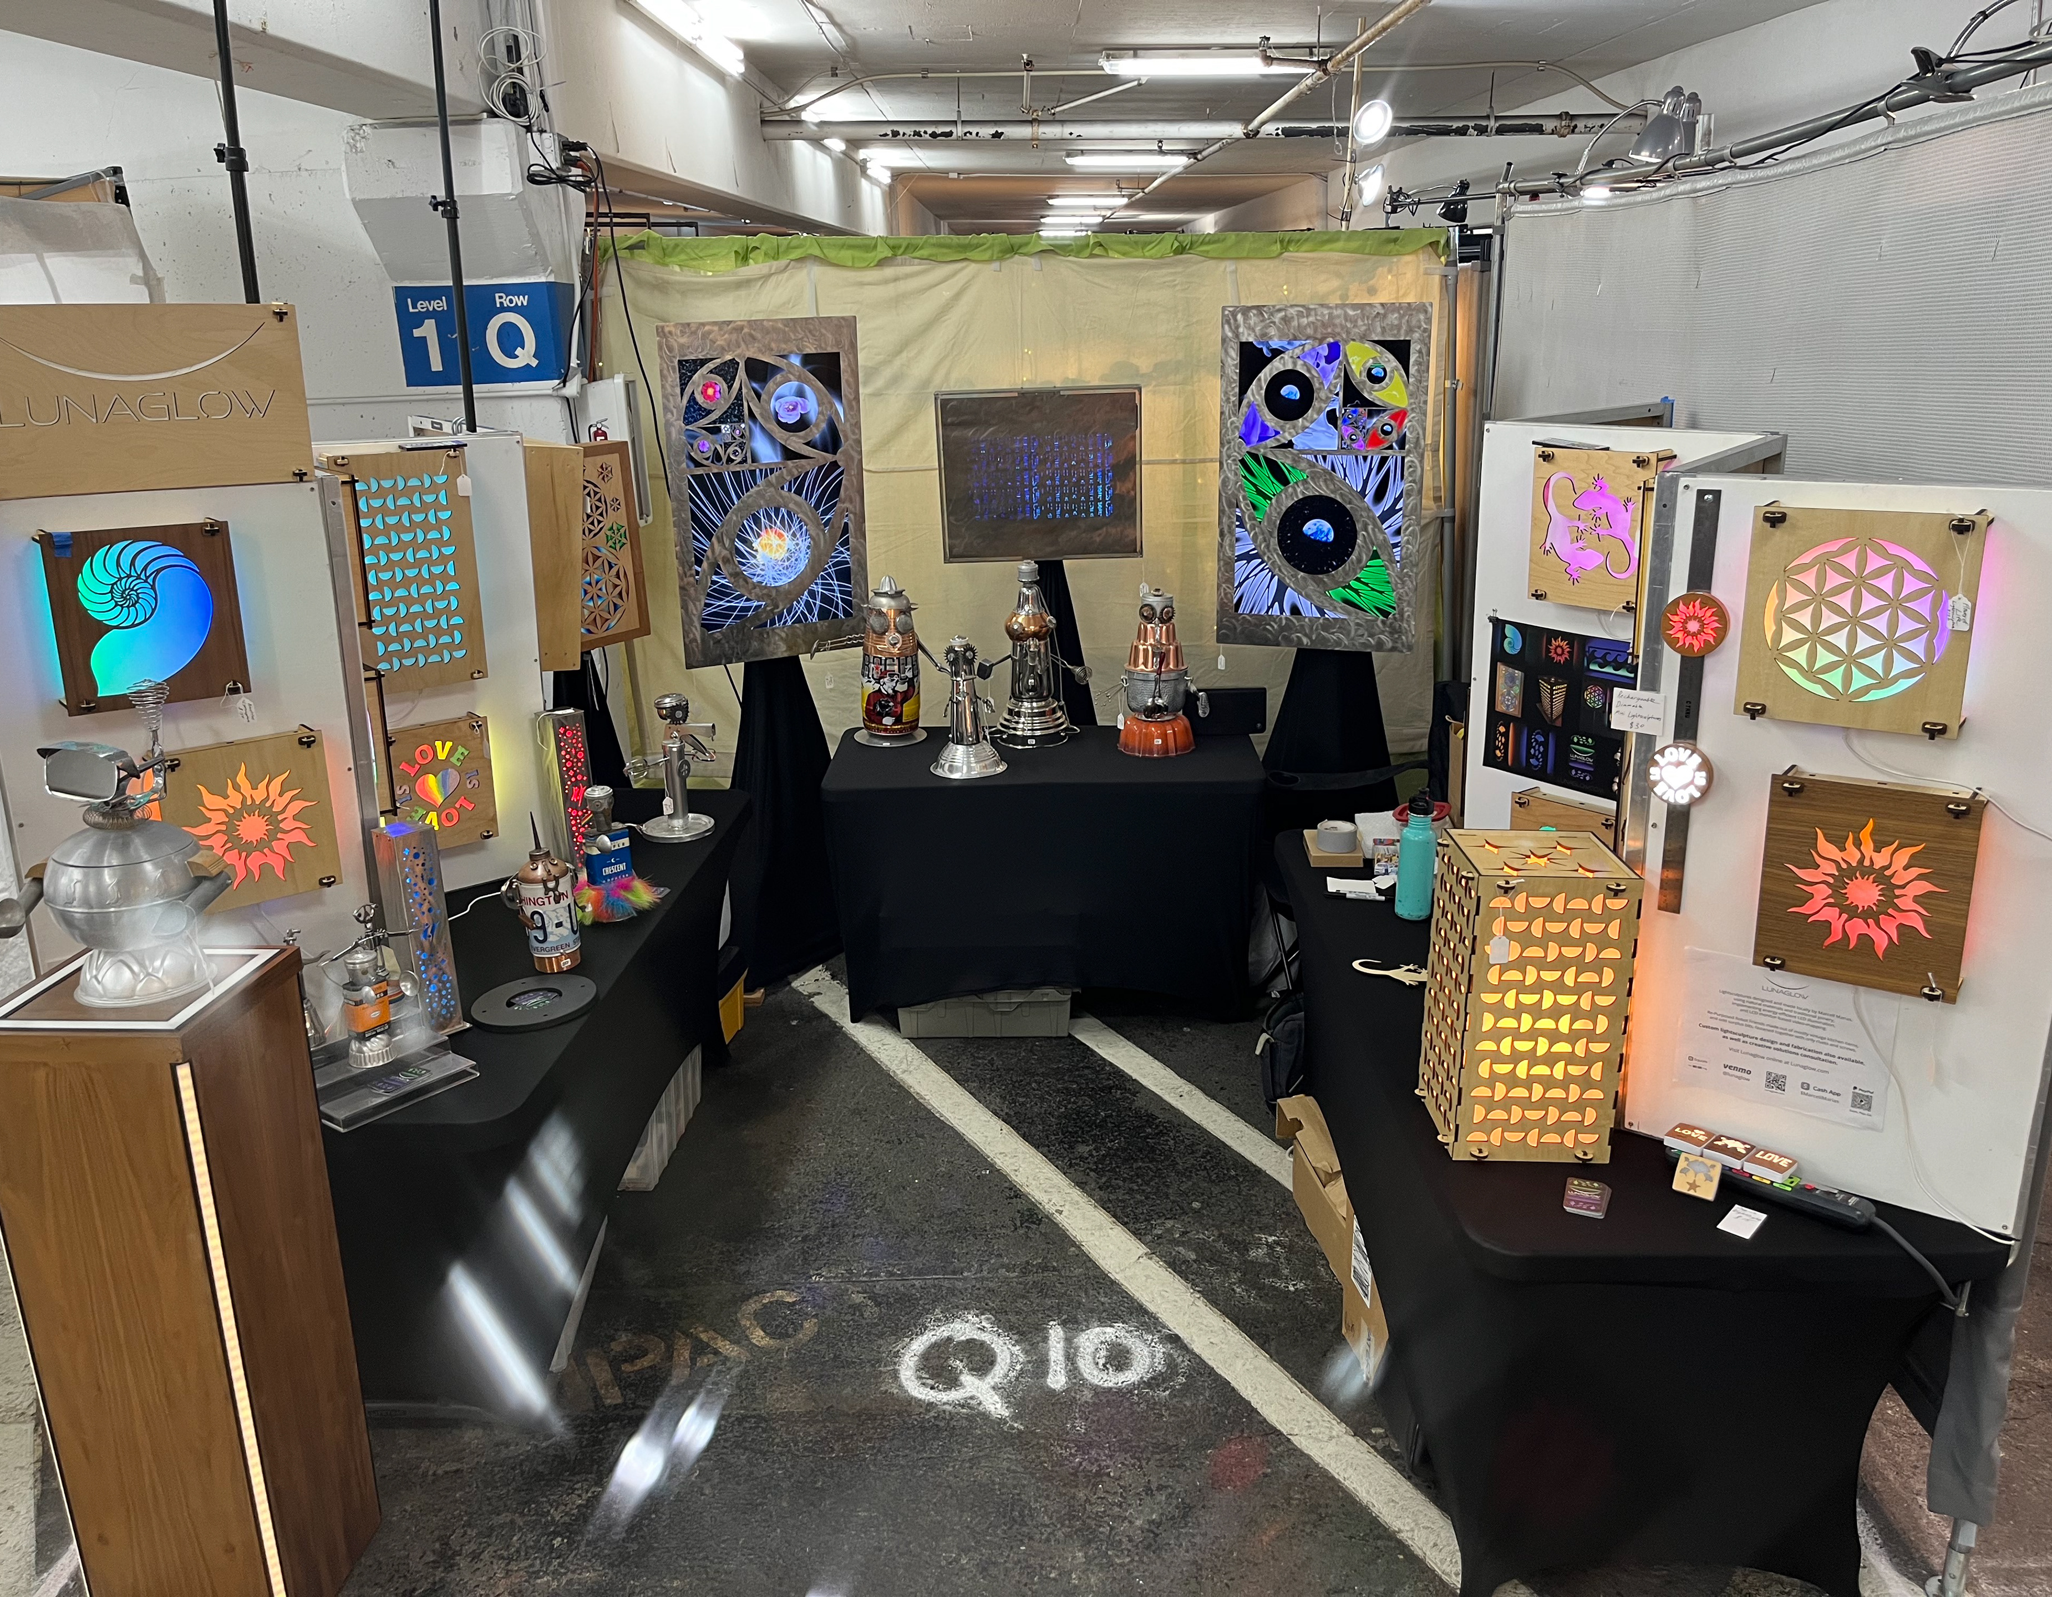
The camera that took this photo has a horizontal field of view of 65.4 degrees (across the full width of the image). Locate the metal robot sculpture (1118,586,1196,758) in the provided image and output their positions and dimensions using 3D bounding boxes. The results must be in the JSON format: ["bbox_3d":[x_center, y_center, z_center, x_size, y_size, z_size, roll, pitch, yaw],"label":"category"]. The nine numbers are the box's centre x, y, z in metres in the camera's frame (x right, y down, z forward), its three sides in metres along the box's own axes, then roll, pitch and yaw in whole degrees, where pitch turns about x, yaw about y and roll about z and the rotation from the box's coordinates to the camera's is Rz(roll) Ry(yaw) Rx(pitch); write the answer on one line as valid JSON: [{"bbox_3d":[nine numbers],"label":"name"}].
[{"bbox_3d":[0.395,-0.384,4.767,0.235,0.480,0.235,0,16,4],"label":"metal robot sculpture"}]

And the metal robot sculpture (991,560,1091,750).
[{"bbox_3d":[0.024,-0.432,4.788,0.300,0.530,0.220,-3,16,-5],"label":"metal robot sculpture"}]

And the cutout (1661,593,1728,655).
[{"bbox_3d":[0.921,-0.240,2.198,0.086,0.086,0.018,12,20,37],"label":"cutout"}]

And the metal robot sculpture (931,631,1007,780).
[{"bbox_3d":[-0.166,-0.272,4.564,0.224,0.390,0.224,-1,16,1],"label":"metal robot sculpture"}]

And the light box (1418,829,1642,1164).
[{"bbox_3d":[0.754,0.293,2.412,0.230,0.445,0.235,0,16,3],"label":"light box"}]

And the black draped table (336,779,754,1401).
[{"bbox_3d":[-1.148,0.595,3.558,0.760,0.725,1.870,0,16,3],"label":"black draped table"}]

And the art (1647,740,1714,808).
[{"bbox_3d":[0.922,-0.034,2.256,0.088,0.090,0.027,11,19,36],"label":"art"}]

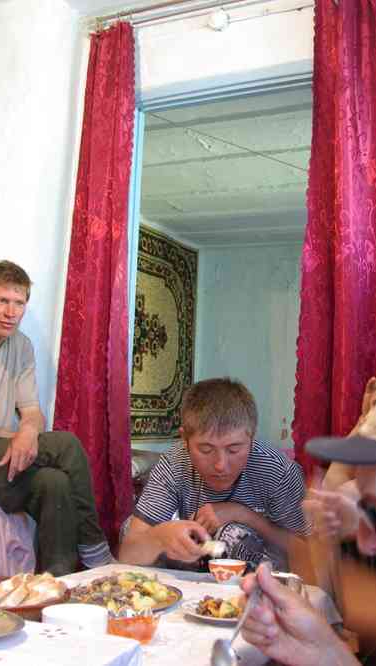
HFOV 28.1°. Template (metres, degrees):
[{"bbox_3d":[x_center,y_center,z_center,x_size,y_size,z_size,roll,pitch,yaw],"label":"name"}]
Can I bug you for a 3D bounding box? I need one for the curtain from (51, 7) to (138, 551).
[{"bbox_3d":[-0.341,-0.208,2.902,0.305,2.119,0.130,-2,-8,21],"label":"curtain"}]

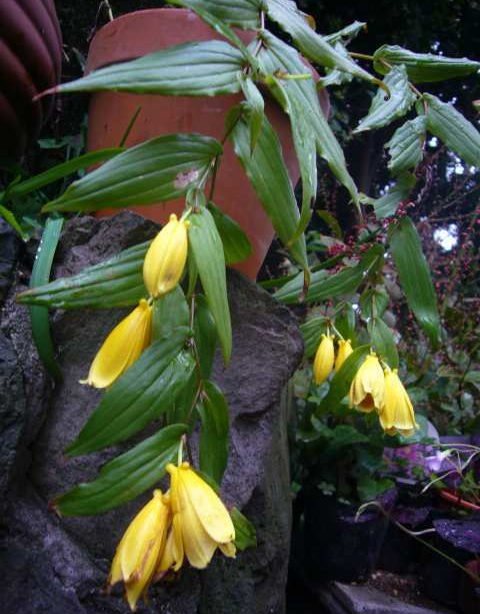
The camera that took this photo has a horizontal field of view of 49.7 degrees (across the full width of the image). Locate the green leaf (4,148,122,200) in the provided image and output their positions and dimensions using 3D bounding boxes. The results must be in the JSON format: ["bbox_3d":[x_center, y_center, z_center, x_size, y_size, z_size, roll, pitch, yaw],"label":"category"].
[{"bbox_3d":[-0.160,-0.120,0.470,0.115,0.018,0.025,-21,0,0],"label":"green leaf"}]

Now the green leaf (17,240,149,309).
[{"bbox_3d":[-0.110,-0.022,0.385,0.118,0.035,0.028,-13,0,-4],"label":"green leaf"}]

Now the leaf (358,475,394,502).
[{"bbox_3d":[0.257,0.344,0.980,0.070,0.046,0.040,0,18,0],"label":"leaf"}]

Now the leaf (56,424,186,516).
[{"bbox_3d":[-0.082,0.113,0.360,0.100,0.031,0.025,-31,0,-9],"label":"leaf"}]

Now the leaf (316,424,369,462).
[{"bbox_3d":[0.113,0.149,0.570,0.057,0.042,0.035,0,7,0],"label":"leaf"}]

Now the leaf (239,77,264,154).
[{"bbox_3d":[0.009,-0.145,0.390,0.018,0.058,0.017,-7,0,-6],"label":"leaf"}]

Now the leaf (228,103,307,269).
[{"bbox_3d":[0.022,-0.098,0.420,0.040,0.132,0.028,-21,-3,-10],"label":"leaf"}]

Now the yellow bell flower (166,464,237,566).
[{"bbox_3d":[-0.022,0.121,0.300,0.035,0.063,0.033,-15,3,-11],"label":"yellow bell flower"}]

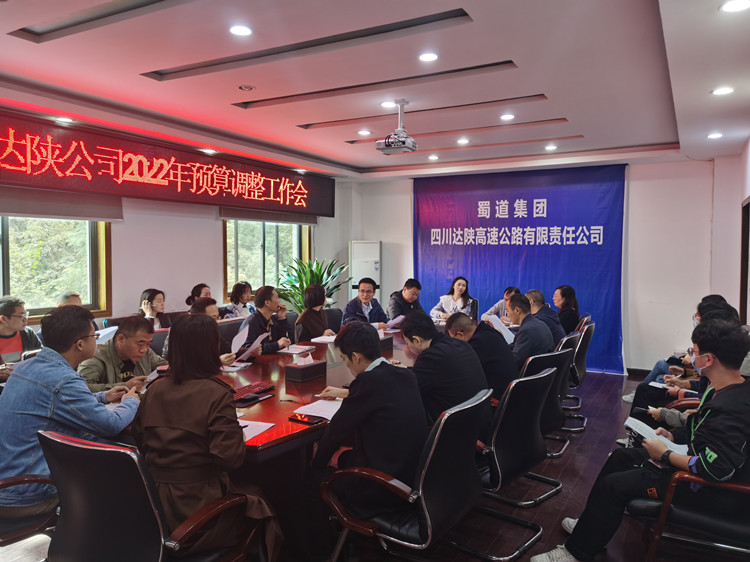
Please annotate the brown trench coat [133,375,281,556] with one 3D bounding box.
[{"bbox_3d":[-0.642,0.695,2.230,0.490,0.700,0.500,1,3,25],"label":"brown trench coat"}]

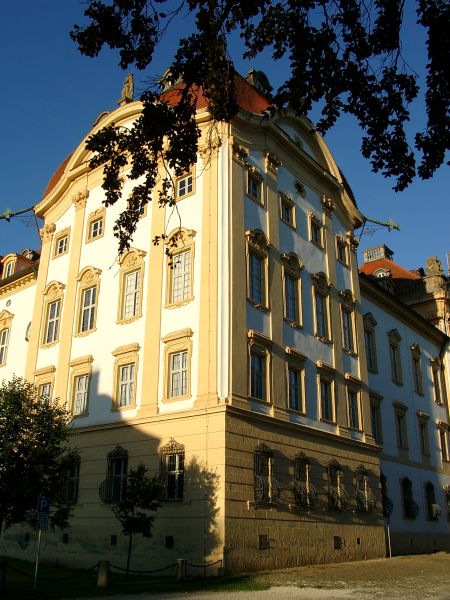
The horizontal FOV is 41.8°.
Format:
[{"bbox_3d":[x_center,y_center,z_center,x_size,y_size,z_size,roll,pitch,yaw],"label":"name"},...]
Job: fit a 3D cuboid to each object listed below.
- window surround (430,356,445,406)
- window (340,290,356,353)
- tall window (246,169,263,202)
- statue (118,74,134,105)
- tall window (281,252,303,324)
[{"bbox_3d":[19.989,7.437,55.585,0.450,4.750,2.150,-16,-27,34],"label":"window surround"},{"bbox_3d":[9.468,1.675,45.655,0.362,4.753,2.273,-16,-27,35],"label":"window"},{"bbox_3d":[1.630,-6.239,32.340,0.241,1.444,1.396,-16,-27,36],"label":"tall window"},{"bbox_3d":[-7.788,-16.915,47.075,1.137,2.893,0.878,-17,-28,36],"label":"statue"},{"bbox_3d":[3.790,-0.539,32.924,0.289,3.900,1.781,-16,-27,36],"label":"tall window"}]

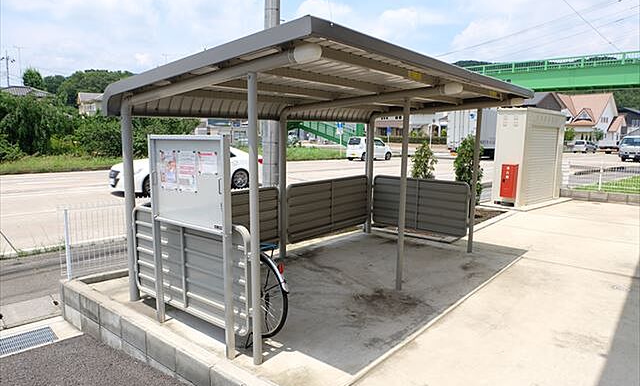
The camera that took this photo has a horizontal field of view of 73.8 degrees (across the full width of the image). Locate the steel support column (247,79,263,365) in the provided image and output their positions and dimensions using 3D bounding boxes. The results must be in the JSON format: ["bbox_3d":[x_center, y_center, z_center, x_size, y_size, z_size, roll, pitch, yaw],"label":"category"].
[{"bbox_3d":[-0.410,0.210,2.773,0.060,1.890,0.060,7,10,39],"label":"steel support column"}]

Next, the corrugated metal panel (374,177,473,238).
[{"bbox_3d":[1.420,0.177,6.226,1.520,0.770,0.040,7,10,39],"label":"corrugated metal panel"}]

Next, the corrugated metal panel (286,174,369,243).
[{"bbox_3d":[0.170,0.206,6.173,0.045,0.770,1.840,7,10,40],"label":"corrugated metal panel"}]

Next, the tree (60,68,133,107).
[{"bbox_3d":[-40.979,-15.993,78.848,13.000,12.944,11.000,-3,8,-27],"label":"tree"}]

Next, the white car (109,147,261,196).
[{"bbox_3d":[-4.064,-0.857,13.277,4.800,1.460,1.800,-7,10,-43],"label":"white car"}]

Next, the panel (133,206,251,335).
[{"bbox_3d":[-1.067,0.549,3.363,1.530,0.780,0.040,7,10,39],"label":"panel"}]

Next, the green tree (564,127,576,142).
[{"bbox_3d":[31.724,-7.244,54.000,1.450,2.250,1.450,5,9,30],"label":"green tree"}]

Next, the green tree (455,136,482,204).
[{"bbox_3d":[3.279,-0.484,9.256,0.580,1.600,0.580,7,10,39],"label":"green tree"}]

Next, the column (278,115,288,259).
[{"bbox_3d":[-0.457,-0.082,5.381,0.089,1.850,0.089,7,10,40],"label":"column"}]

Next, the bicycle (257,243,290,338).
[{"bbox_3d":[-0.912,0.552,3.628,1.800,1.040,0.570,7,10,40],"label":"bicycle"}]

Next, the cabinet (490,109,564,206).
[{"bbox_3d":[5.006,-0.881,10.151,2.250,2.140,0.620,-6,10,-41],"label":"cabinet"}]

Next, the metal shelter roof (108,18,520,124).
[{"bbox_3d":[0.408,-0.974,4.536,2.377,0.447,4.245,7,10,40],"label":"metal shelter roof"}]

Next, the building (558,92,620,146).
[{"bbox_3d":[38.314,-10.614,62.000,7.300,7.700,8.200,-5,9,-34],"label":"building"}]

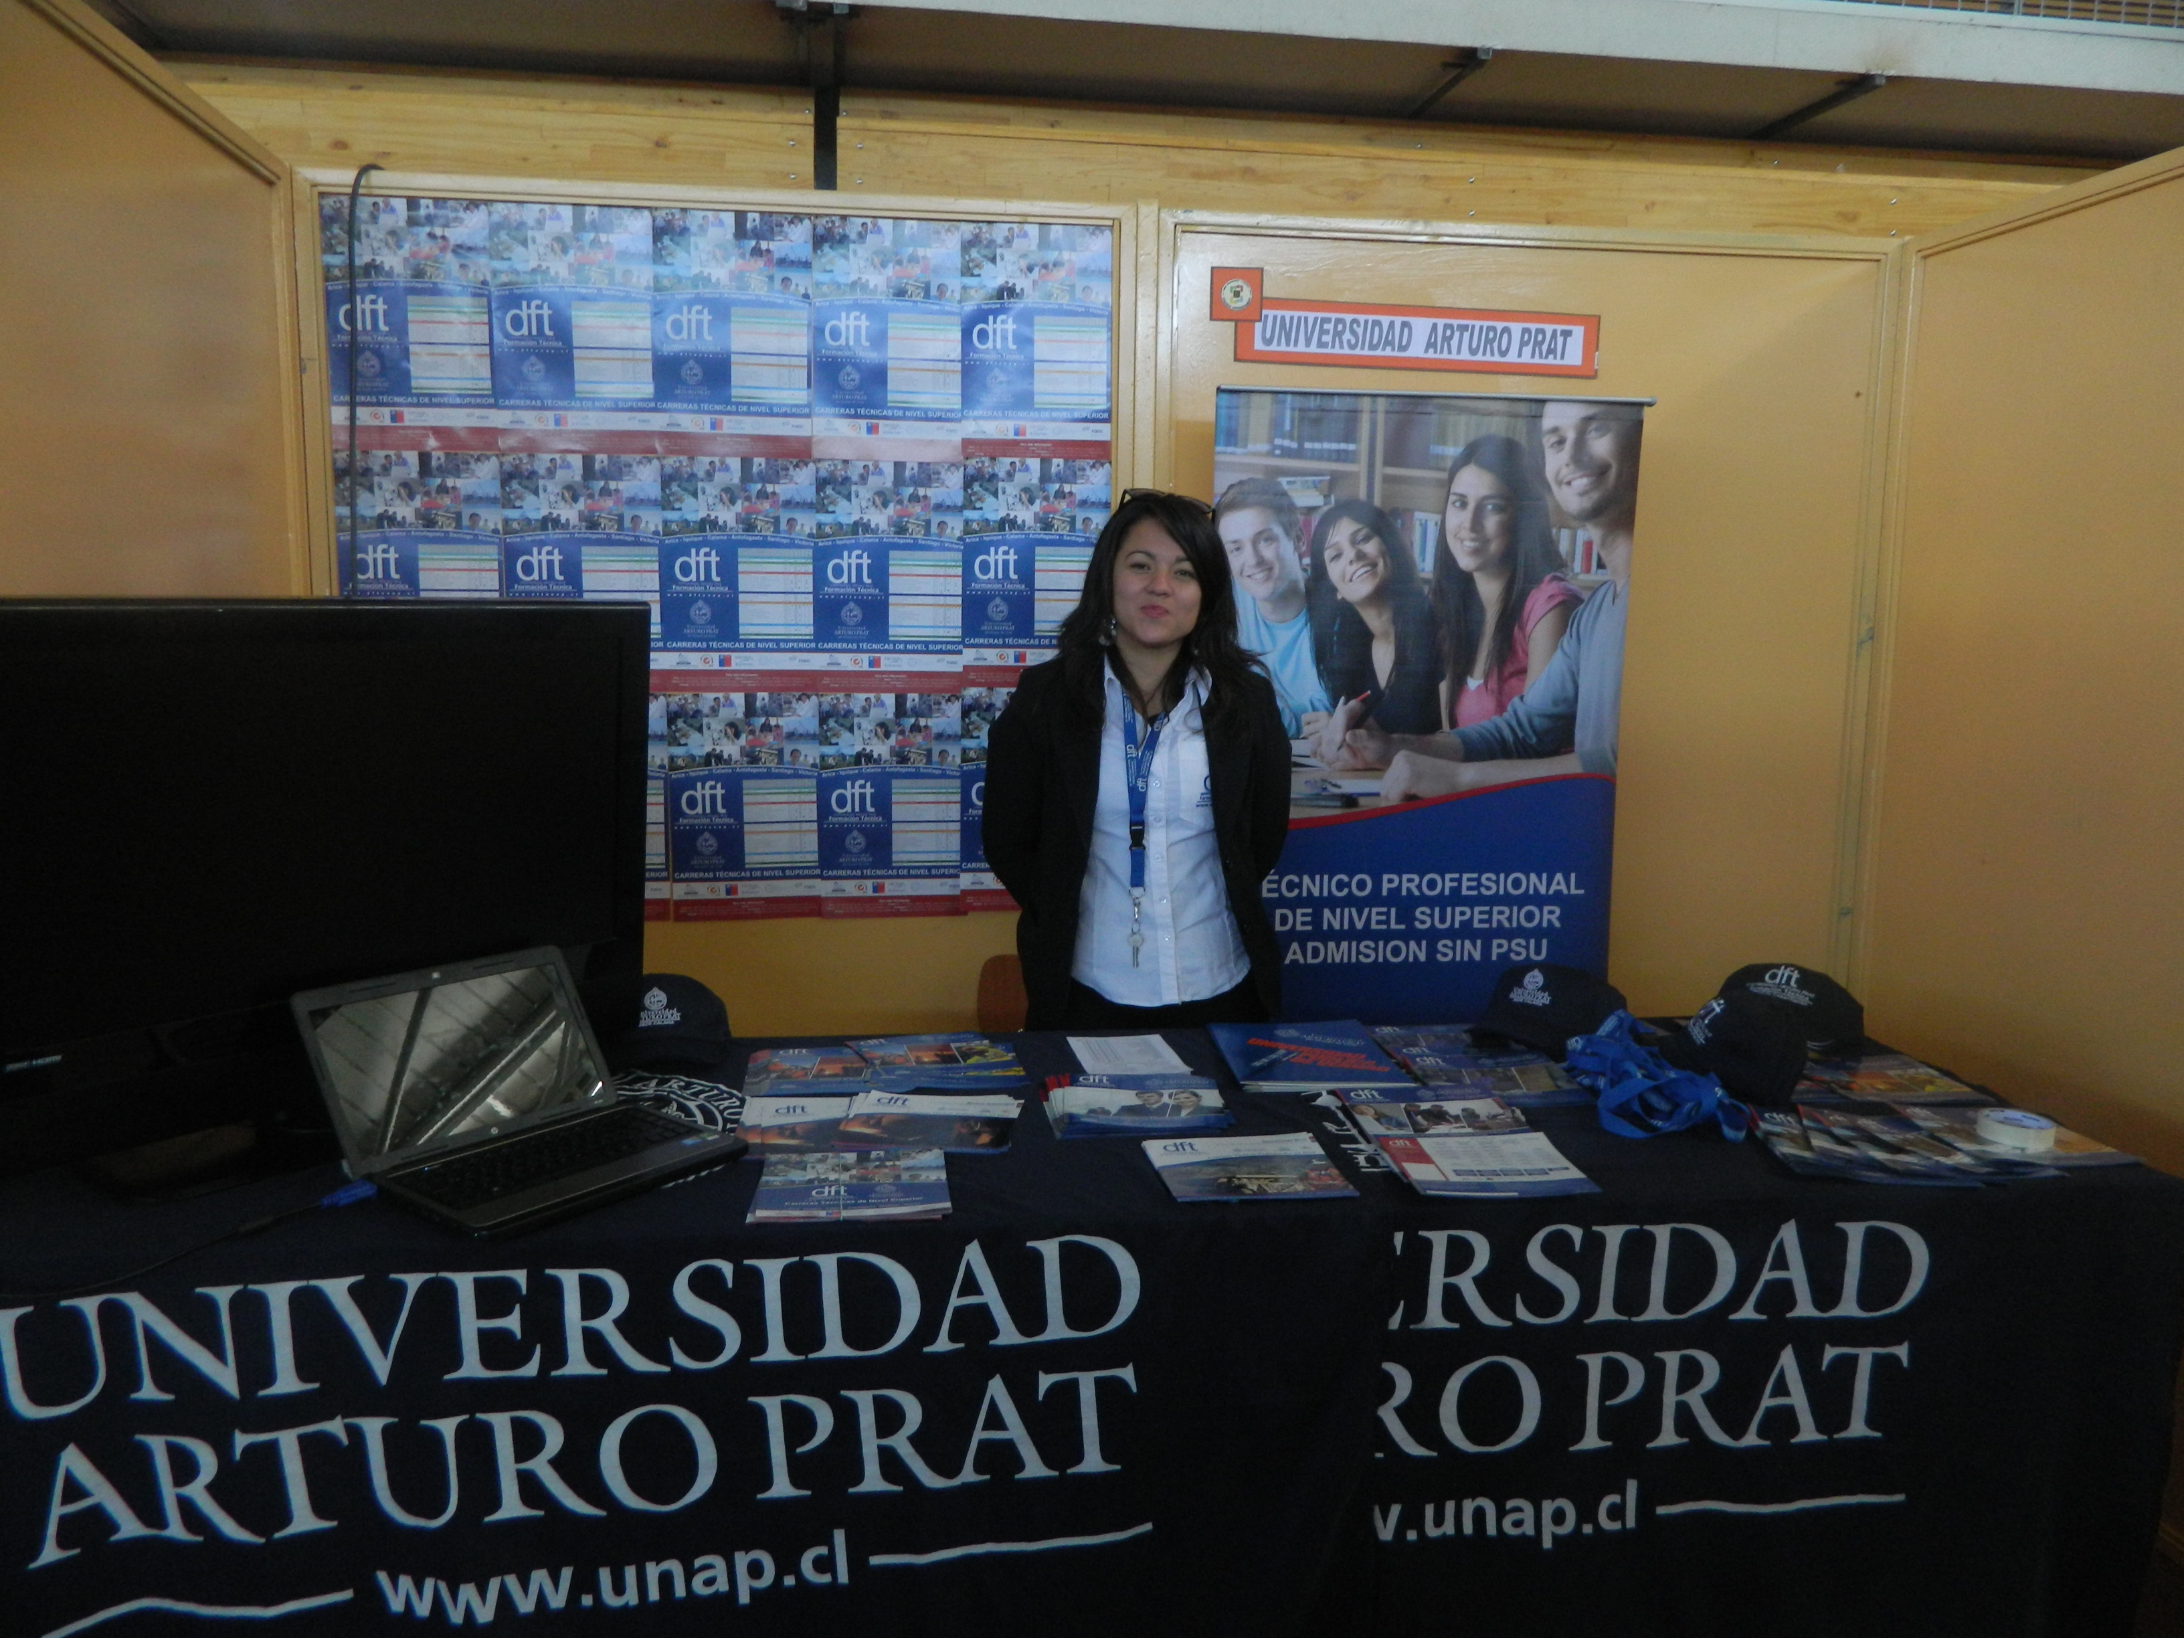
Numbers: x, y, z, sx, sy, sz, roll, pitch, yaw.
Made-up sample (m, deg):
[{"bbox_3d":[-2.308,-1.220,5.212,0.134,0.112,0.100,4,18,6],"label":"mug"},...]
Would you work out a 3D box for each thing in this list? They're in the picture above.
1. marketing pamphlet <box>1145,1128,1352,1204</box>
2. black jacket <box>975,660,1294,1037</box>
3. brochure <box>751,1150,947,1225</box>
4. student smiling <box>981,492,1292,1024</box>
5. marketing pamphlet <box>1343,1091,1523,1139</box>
[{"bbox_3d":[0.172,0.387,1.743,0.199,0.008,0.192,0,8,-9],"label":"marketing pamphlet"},{"bbox_3d":[0.073,0.062,2.638,0.508,0.660,0.290,-1,8,-8],"label":"black jacket"},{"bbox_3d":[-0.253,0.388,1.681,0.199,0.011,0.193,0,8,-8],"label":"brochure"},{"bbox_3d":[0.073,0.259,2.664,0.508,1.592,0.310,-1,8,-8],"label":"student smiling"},{"bbox_3d":[0.445,0.384,2.035,0.210,0.006,0.210,-1,8,-5],"label":"marketing pamphlet"}]

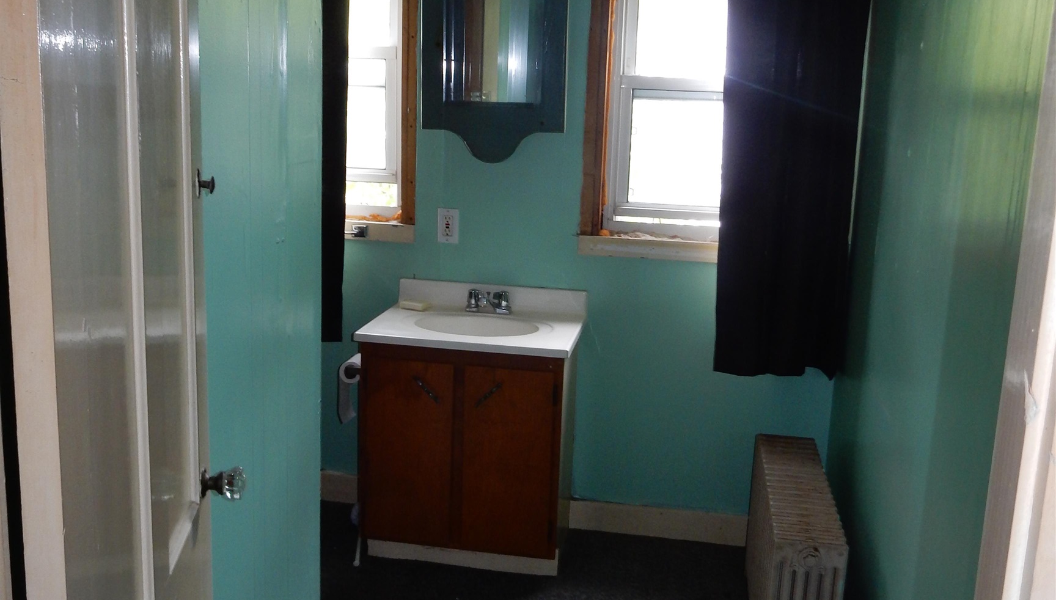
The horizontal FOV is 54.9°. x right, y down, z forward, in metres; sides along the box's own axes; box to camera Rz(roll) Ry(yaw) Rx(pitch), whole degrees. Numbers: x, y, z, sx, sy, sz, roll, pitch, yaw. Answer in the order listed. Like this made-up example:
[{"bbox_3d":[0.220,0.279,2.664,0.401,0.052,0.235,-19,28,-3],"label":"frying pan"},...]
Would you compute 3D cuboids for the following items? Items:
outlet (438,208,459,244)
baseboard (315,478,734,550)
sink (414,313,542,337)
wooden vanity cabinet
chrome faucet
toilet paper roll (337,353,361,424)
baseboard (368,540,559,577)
[{"bbox_3d":[-0.266,-0.245,3.396,0.071,0.114,0.010,4,10,9],"label":"outlet"},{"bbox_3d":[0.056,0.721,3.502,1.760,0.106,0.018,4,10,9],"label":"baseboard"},{"bbox_3d":[-0.164,0.133,3.201,0.400,0.120,0.290,4,10,9],"label":"sink"},{"bbox_3d":[-0.171,0.436,3.255,0.614,0.670,0.455,4,10,9],"label":"wooden vanity cabinet"},{"bbox_3d":[-0.132,0.007,3.308,0.155,0.084,0.110,4,10,9],"label":"chrome faucet"},{"bbox_3d":[-0.539,0.274,3.170,0.074,0.205,0.105,4,10,9],"label":"toilet paper roll"},{"bbox_3d":[-0.203,0.780,3.158,0.603,0.089,0.018,4,10,9],"label":"baseboard"}]

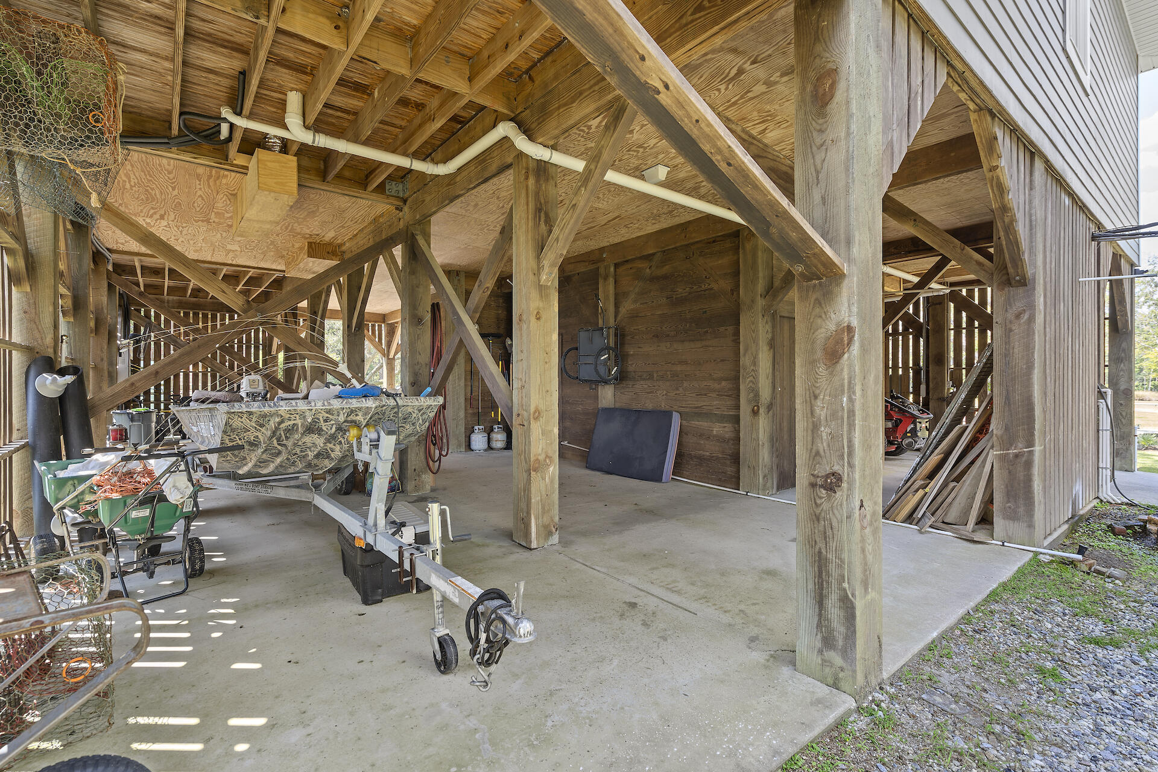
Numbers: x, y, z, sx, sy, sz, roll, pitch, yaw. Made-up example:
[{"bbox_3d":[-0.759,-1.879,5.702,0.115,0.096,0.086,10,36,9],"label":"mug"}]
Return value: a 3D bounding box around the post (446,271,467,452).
[{"bbox_3d":[-2.132,-0.415,8.915,0.250,3.060,0.250,-1,1,-38],"label":"post"}]

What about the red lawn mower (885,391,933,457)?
[{"bbox_3d":[5.321,0.647,9.256,1.070,1.100,1.750,0,0,-38],"label":"red lawn mower"}]

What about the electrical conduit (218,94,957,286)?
[{"bbox_3d":[2.060,-1.793,5.911,10.200,0.420,0.980,-1,1,-38],"label":"electrical conduit"}]

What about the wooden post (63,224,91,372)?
[{"bbox_3d":[-5.717,-0.334,5.824,0.250,3.087,0.250,0,0,-38],"label":"wooden post"}]

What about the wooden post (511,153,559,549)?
[{"bbox_3d":[-0.335,-0.296,3.983,0.250,3.013,0.250,0,0,-38],"label":"wooden post"}]

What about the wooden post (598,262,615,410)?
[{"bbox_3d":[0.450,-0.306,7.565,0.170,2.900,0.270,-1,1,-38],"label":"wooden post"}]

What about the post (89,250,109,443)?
[{"bbox_3d":[-7.084,-0.379,7.558,0.250,3.172,0.250,0,0,-38],"label":"post"}]

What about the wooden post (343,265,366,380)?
[{"bbox_3d":[-3.415,-0.330,7.816,0.250,2.950,0.250,-1,1,-38],"label":"wooden post"}]

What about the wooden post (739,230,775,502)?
[{"bbox_3d":[1.972,-0.261,5.730,0.250,2.880,0.250,-1,1,-38],"label":"wooden post"}]

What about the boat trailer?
[{"bbox_3d":[-1.837,0.689,3.654,1.600,1.040,5.100,-1,1,-41],"label":"boat trailer"}]

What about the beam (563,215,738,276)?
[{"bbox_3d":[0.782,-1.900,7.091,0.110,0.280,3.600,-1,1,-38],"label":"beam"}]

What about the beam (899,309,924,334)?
[{"bbox_3d":[6.276,-1.368,9.911,0.091,0.146,1.220,0,44,-38],"label":"beam"}]

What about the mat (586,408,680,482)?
[{"bbox_3d":[0.725,0.784,7.099,0.141,0.895,1.407,17,-11,-40],"label":"mat"}]

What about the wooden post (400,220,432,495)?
[{"bbox_3d":[-1.857,-0.305,5.875,0.250,3.026,0.250,0,0,-38],"label":"wooden post"}]

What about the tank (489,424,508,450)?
[{"bbox_3d":[-1.490,0.957,9.500,0.312,0.460,0.312,0,0,0],"label":"tank"}]

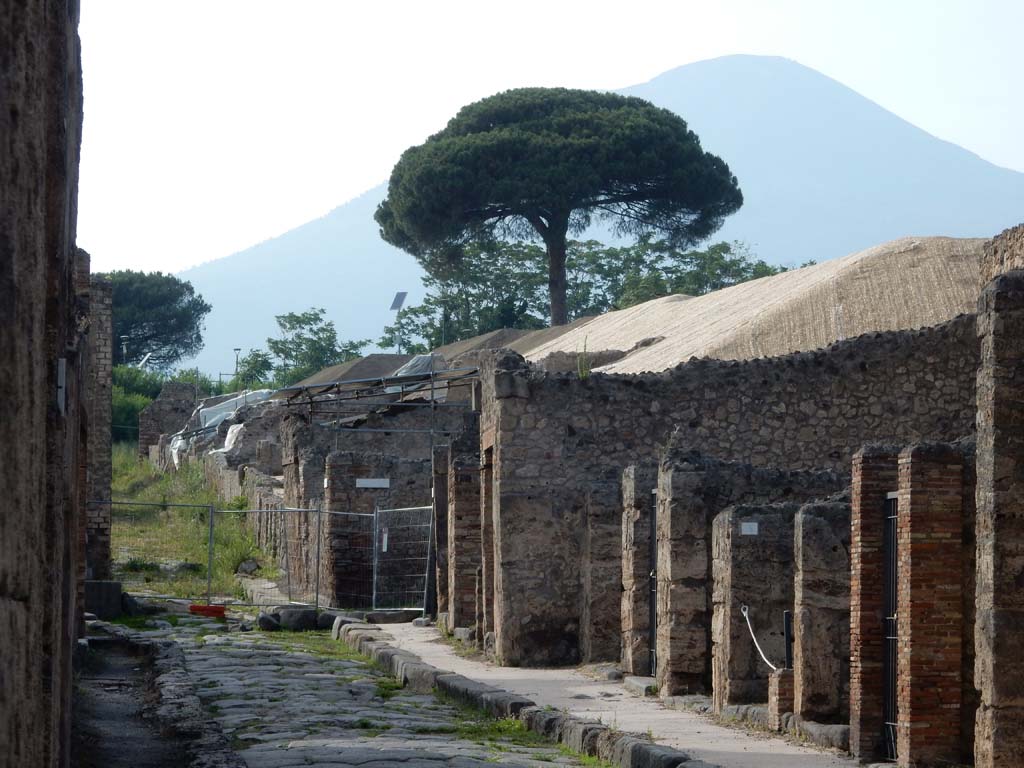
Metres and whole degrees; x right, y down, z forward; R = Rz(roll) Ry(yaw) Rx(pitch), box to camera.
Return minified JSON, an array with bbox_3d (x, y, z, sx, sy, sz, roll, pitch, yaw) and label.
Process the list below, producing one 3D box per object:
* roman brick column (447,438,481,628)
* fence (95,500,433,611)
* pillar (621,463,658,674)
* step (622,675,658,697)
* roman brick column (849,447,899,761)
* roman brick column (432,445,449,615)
[{"bbox_3d":[-0.753,2.692,71.450,0.550,3.212,0.850,1,-3,-6],"label":"roman brick column"},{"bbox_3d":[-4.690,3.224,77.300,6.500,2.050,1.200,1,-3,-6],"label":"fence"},{"bbox_3d":[1.669,2.319,51.318,0.430,2.607,1.000,1,-3,-6],"label":"pillar"},{"bbox_3d":[1.644,3.626,49.362,0.360,0.150,1.900,1,-3,-6],"label":"step"},{"bbox_3d":[3.207,1.915,35.860,0.430,2.667,0.480,1,-3,-6],"label":"roman brick column"},{"bbox_3d":[-1.172,2.818,78.798,0.500,3.274,0.550,1,-3,-6],"label":"roman brick column"}]

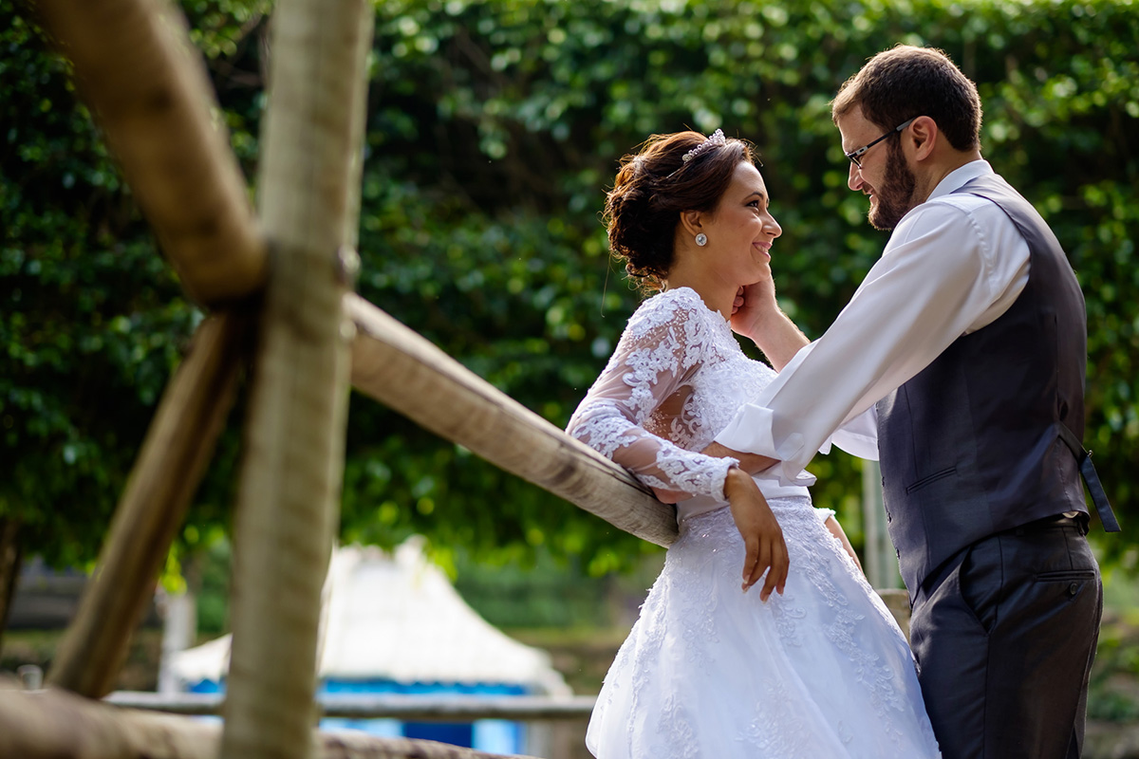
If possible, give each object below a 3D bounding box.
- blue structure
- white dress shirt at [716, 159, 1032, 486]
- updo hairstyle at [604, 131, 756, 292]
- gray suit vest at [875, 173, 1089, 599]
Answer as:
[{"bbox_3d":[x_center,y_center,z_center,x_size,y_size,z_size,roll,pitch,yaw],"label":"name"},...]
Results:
[{"bbox_3d":[-2.305,4.148,29.000,3.750,2.000,2.800,0,-4,0],"label":"blue structure"},{"bbox_3d":[0.462,-0.065,3.820,0.500,0.520,0.500,0,-4,0],"label":"white dress shirt"},{"bbox_3d":[0.161,-0.246,3.880,0.215,0.235,0.185,-1,-4,9],"label":"updo hairstyle"},{"bbox_3d":[0.601,0.009,3.870,0.310,0.610,0.430,0,-4,0],"label":"gray suit vest"}]

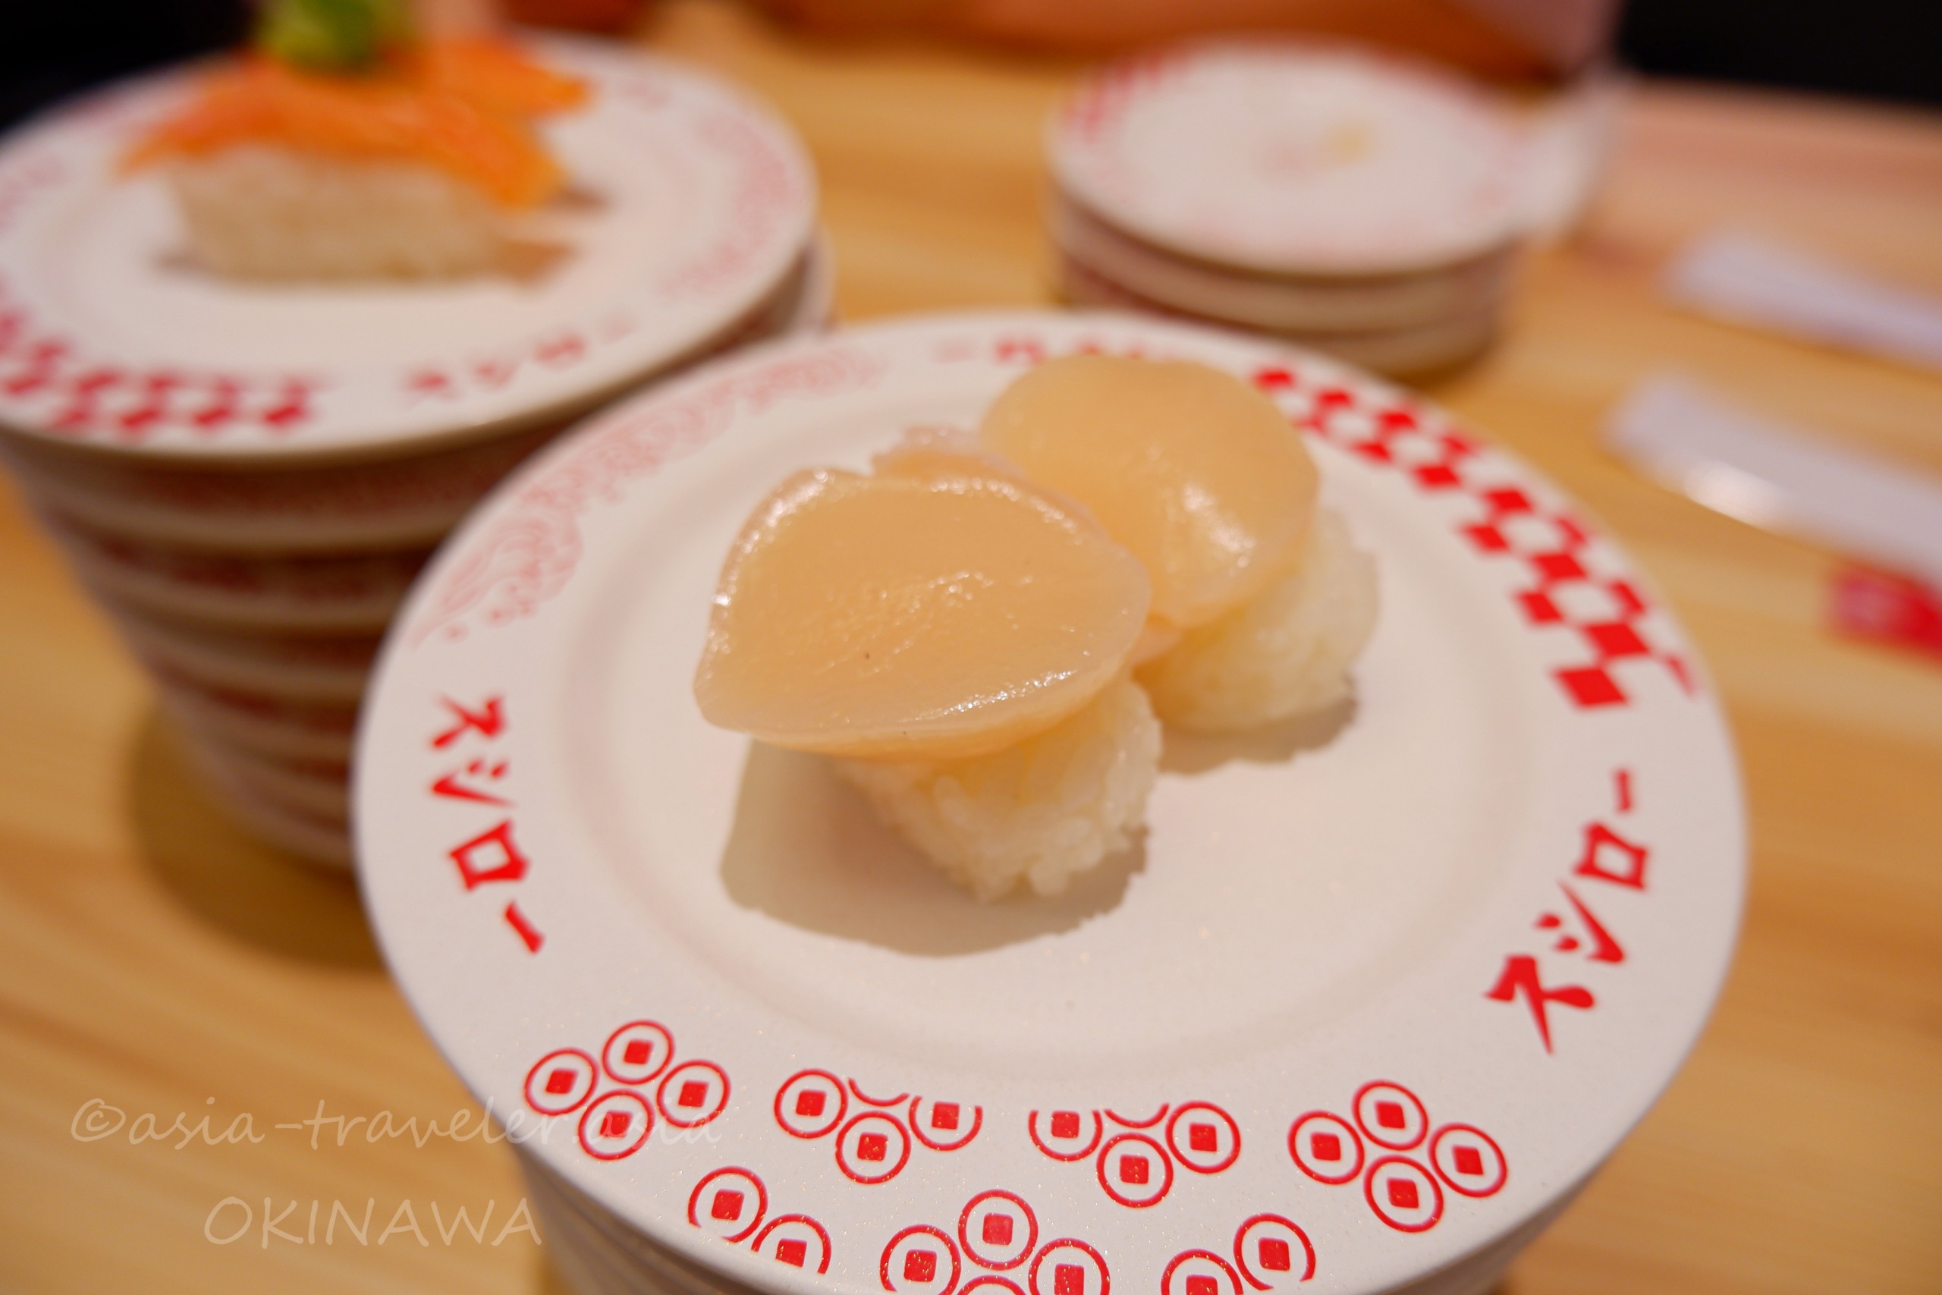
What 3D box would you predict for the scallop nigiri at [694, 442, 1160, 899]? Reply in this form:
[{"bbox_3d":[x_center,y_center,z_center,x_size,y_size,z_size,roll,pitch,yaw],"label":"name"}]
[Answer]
[{"bbox_3d":[-0.006,-0.002,0.130,0.043,0.027,0.048,-10,44,-10],"label":"scallop nigiri"}]

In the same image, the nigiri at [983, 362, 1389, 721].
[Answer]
[{"bbox_3d":[0.021,-0.016,0.143,0.041,0.028,0.047,-6,44,-6],"label":"nigiri"}]

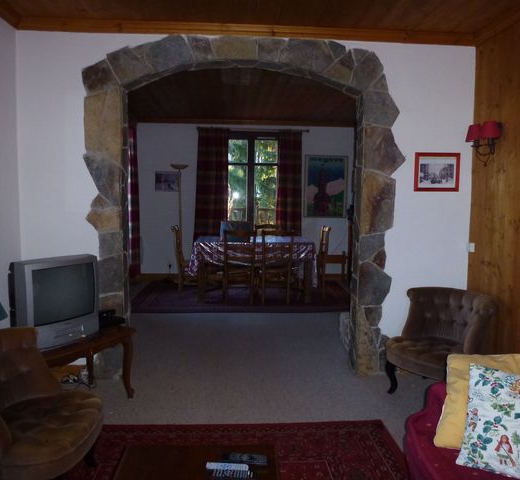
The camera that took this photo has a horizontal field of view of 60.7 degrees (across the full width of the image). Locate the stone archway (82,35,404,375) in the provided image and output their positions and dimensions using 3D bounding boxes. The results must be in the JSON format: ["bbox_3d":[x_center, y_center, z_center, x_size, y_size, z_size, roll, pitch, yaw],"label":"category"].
[{"bbox_3d":[-0.092,-0.214,3.266,2.240,2.410,0.250,0,5,-4],"label":"stone archway"}]

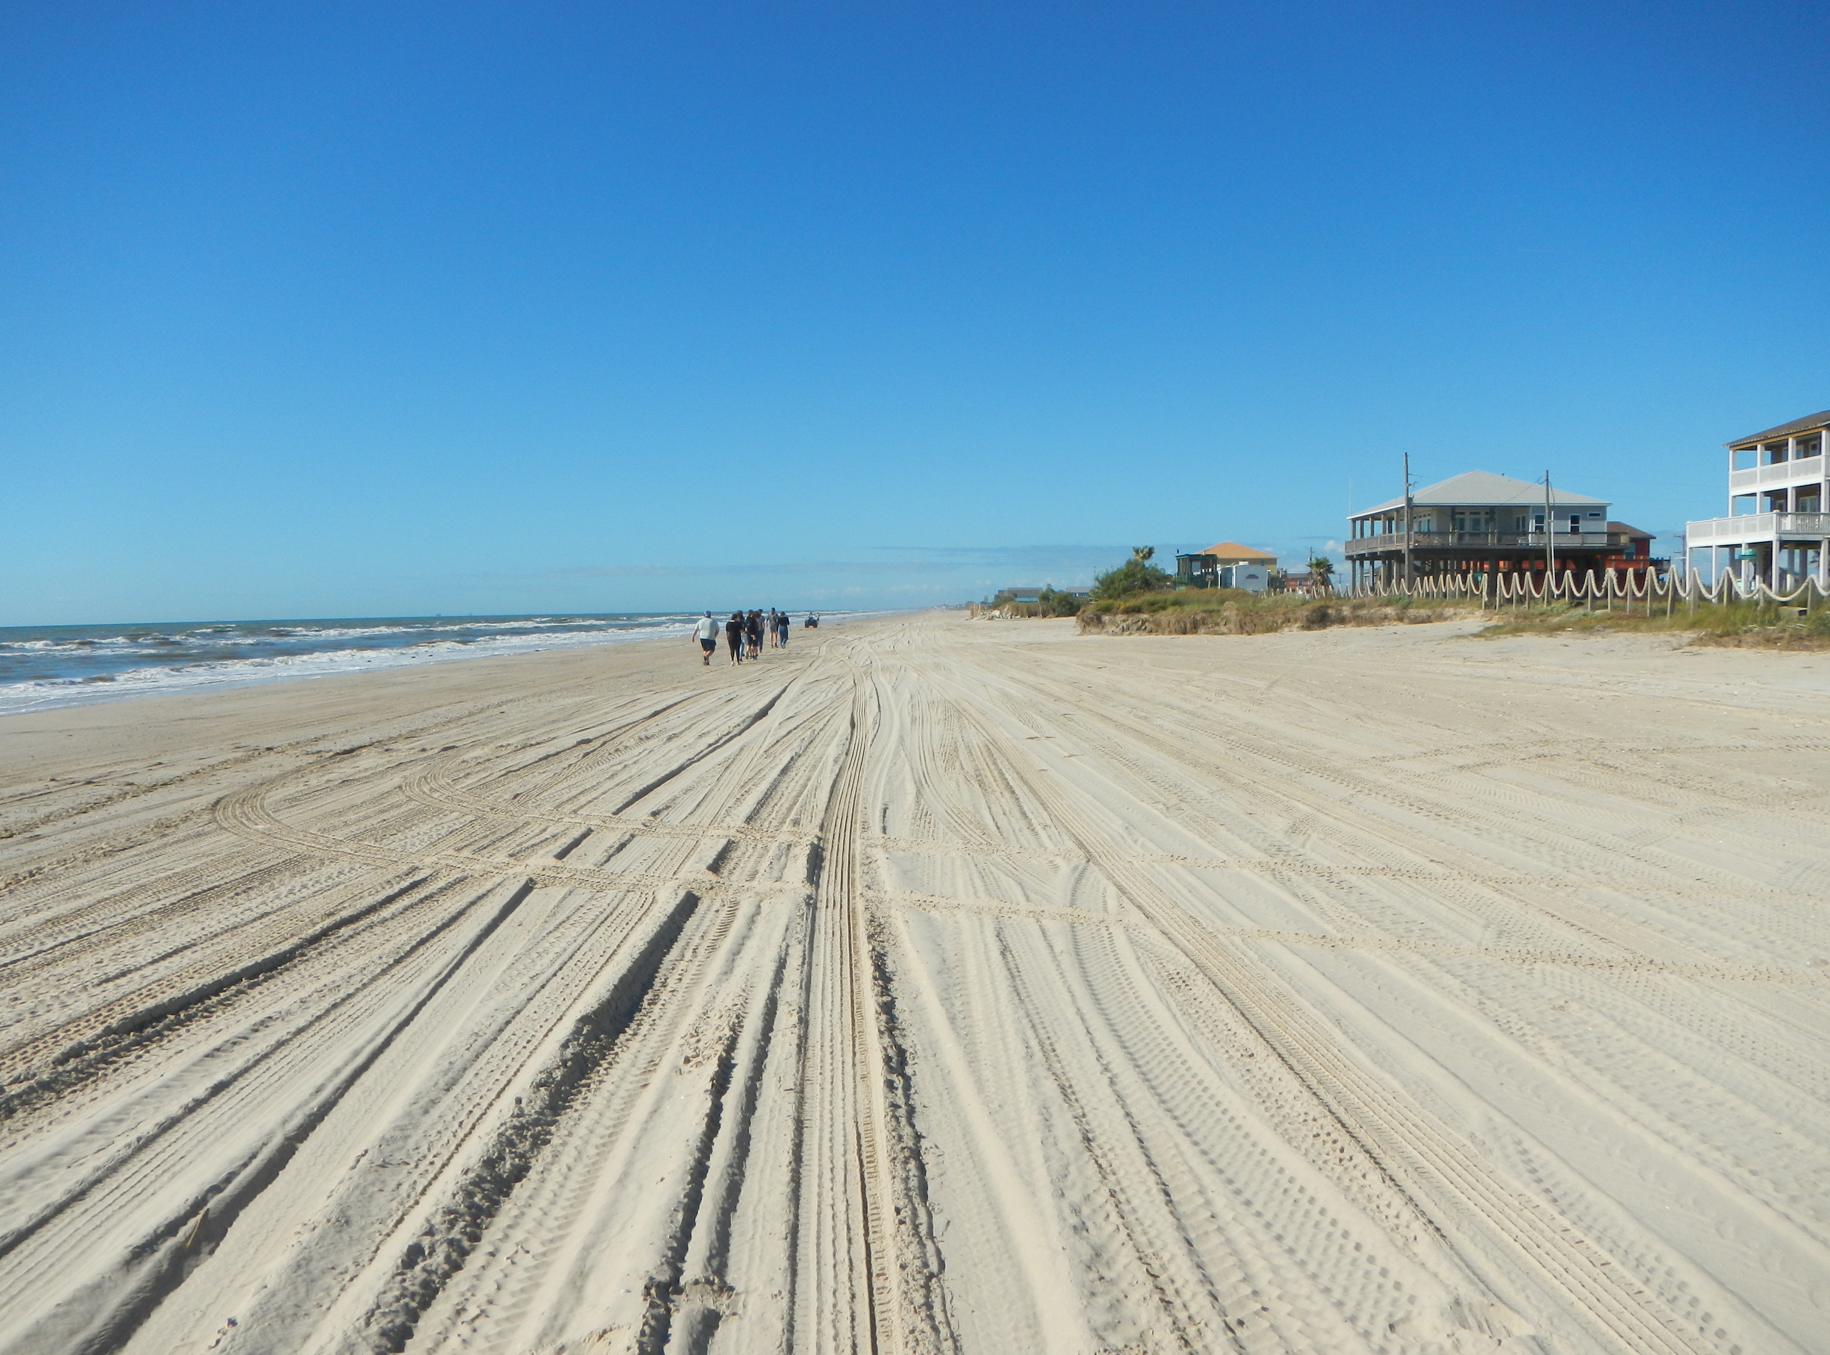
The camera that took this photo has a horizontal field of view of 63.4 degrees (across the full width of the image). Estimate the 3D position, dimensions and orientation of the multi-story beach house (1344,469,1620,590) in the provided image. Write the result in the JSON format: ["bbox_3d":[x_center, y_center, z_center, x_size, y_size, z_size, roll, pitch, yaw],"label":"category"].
[{"bbox_3d":[40.230,-10.080,106.000,14.300,9.500,14.800,-1,3,0],"label":"multi-story beach house"}]

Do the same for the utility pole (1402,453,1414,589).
[{"bbox_3d":[31.280,-9.440,94.000,0.300,9.700,0.300,-1,3,0],"label":"utility pole"}]

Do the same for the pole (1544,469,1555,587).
[{"bbox_3d":[38.590,-8.520,90.000,0.270,8.300,0.270,-1,3,0],"label":"pole"}]

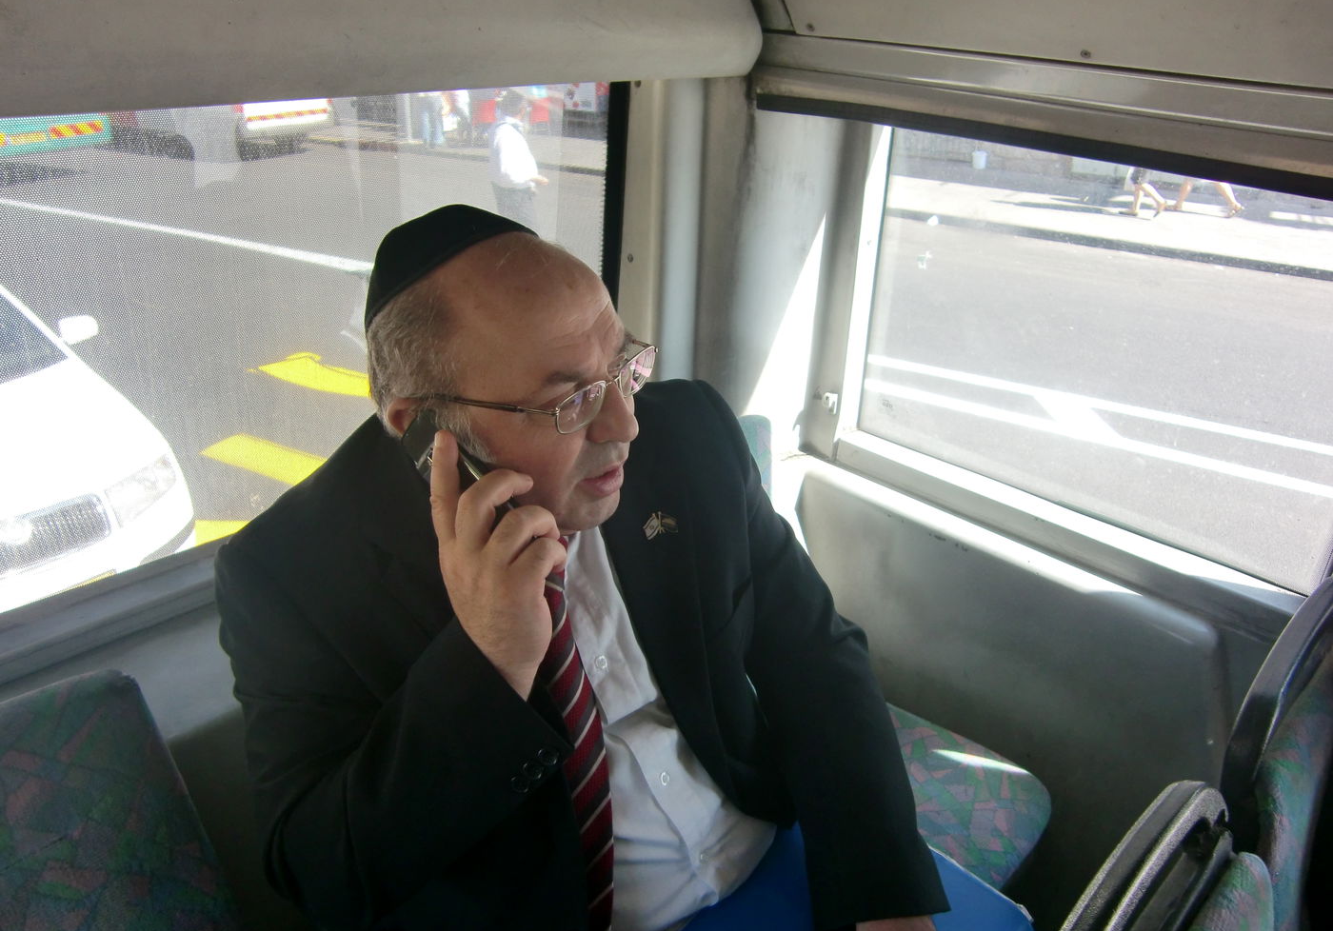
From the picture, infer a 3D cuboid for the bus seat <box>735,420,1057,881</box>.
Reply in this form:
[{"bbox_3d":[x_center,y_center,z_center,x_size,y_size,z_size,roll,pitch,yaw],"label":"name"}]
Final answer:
[{"bbox_3d":[0.159,0.293,1.411,0.450,0.520,0.565,-22,34,-40],"label":"bus seat"}]

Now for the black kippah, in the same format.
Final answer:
[{"bbox_3d":[-0.171,-0.159,0.790,0.150,0.060,0.150,-28,3,34],"label":"black kippah"}]

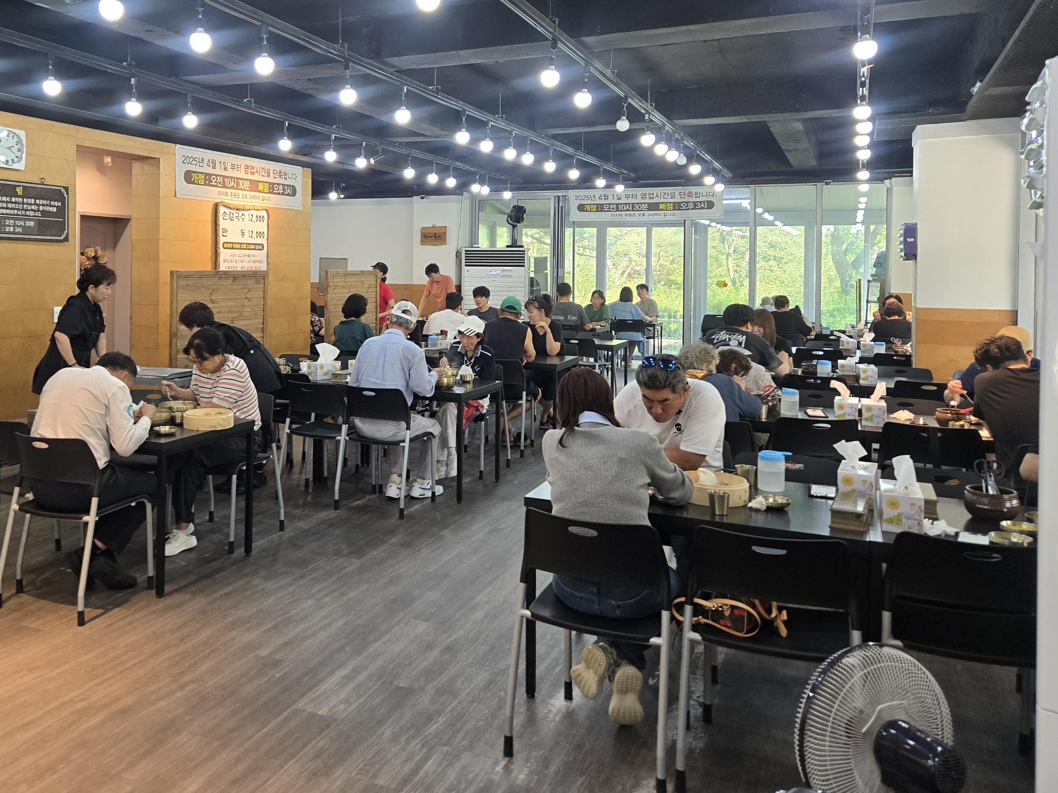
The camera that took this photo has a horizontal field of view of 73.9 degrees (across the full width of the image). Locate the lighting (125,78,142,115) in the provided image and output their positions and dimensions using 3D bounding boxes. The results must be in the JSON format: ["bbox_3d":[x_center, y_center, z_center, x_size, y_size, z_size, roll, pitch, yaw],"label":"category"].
[{"bbox_3d":[-2.716,-2.055,4.820,0.103,0.245,0.103,3,8,22],"label":"lighting"}]

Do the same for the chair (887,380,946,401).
[{"bbox_3d":[2.985,0.280,5.290,0.500,0.810,0.470,4,8,23],"label":"chair"}]

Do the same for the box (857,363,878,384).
[{"bbox_3d":[2.650,-0.171,5.500,0.125,0.122,0.175,3,8,22],"label":"box"}]

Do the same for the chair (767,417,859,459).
[{"bbox_3d":[1.500,0.458,3.840,0.490,0.800,0.500,2,8,12],"label":"chair"}]

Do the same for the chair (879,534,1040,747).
[{"bbox_3d":[1.410,0.800,2.270,0.510,0.810,0.520,3,7,19],"label":"chair"}]

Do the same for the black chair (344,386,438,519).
[{"bbox_3d":[-0.966,0.337,4.770,0.500,0.810,0.470,4,8,23],"label":"black chair"}]

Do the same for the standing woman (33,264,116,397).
[{"bbox_3d":[-2.910,-0.072,4.500,0.460,1.530,0.440,-2,8,-16],"label":"standing woman"}]

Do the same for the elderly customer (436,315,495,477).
[{"bbox_3d":[-0.490,-0.006,5.440,0.480,1.210,0.630,5,10,26],"label":"elderly customer"}]

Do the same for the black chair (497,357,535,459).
[{"bbox_3d":[-0.210,0.068,5.920,0.490,0.800,0.500,3,9,20],"label":"black chair"}]

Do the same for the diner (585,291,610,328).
[{"bbox_3d":[1.020,-0.935,10.600,0.480,1.250,0.700,4,8,25],"label":"diner"}]

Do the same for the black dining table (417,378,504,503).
[{"bbox_3d":[-0.887,0.280,5.260,1.170,0.755,0.620,4,8,23],"label":"black dining table"}]

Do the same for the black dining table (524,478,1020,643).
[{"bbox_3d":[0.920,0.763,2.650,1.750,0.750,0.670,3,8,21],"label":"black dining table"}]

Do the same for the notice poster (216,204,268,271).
[{"bbox_3d":[-3.400,-1.860,8.420,0.060,0.880,0.770,4,8,23],"label":"notice poster"}]

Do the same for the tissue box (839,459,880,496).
[{"bbox_3d":[1.243,0.333,2.660,0.124,0.123,0.182,3,8,22],"label":"tissue box"}]

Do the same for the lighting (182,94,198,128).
[{"bbox_3d":[-2.373,-2.000,4.920,0.100,0.240,0.100,1,9,0],"label":"lighting"}]

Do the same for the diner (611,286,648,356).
[{"bbox_3d":[1.699,-1.160,11.600,0.500,1.320,0.700,5,10,23],"label":"diner"}]

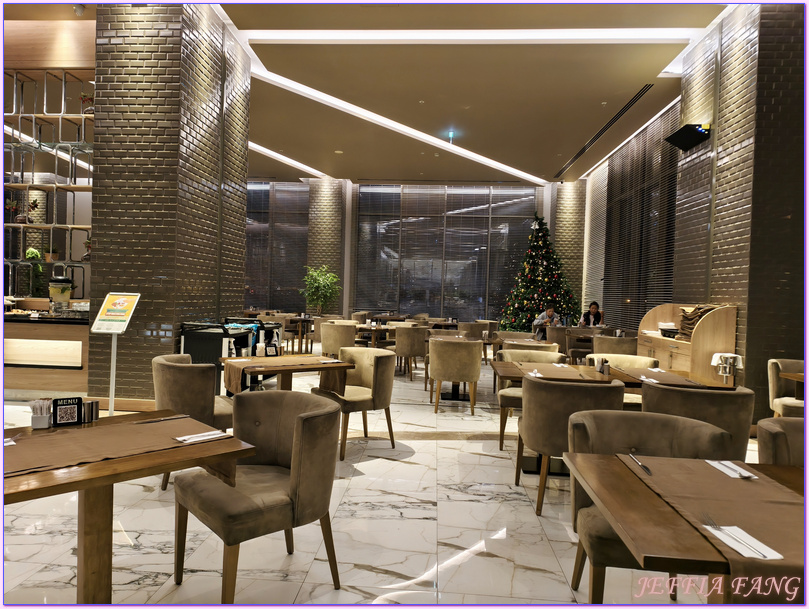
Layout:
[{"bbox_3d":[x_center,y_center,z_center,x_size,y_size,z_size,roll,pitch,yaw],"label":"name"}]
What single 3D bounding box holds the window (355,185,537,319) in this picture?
[{"bbox_3d":[1.167,-1.294,15.386,5.071,4.140,0.150,2,1,3],"label":"window"}]

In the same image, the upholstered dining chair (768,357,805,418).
[{"bbox_3d":[3.532,0.921,4.737,0.590,0.800,0.600,2,1,9],"label":"upholstered dining chair"}]

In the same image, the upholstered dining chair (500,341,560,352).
[{"bbox_3d":[1.373,0.835,6.134,0.590,0.800,0.600,2,1,4],"label":"upholstered dining chair"}]

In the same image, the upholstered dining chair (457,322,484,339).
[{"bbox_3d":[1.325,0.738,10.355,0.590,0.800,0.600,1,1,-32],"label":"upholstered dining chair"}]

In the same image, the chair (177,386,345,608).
[{"bbox_3d":[-0.608,0.834,2.371,0.600,0.800,0.575,1,2,-43],"label":"chair"}]

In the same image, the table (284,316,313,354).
[{"bbox_3d":[-2.143,0.654,11.014,0.830,0.750,0.830,1,2,-42],"label":"table"}]

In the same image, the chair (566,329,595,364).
[{"bbox_3d":[3.023,0.842,9.063,0.590,0.800,0.600,2,1,4],"label":"chair"}]

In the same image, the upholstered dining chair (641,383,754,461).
[{"bbox_3d":[1.787,0.902,3.437,0.610,0.810,0.570,2,1,3],"label":"upholstered dining chair"}]

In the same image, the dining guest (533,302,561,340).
[{"bbox_3d":[2.692,0.586,10.170,0.540,1.200,0.750,2,1,-3],"label":"dining guest"}]

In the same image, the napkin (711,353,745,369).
[{"bbox_3d":[2.907,0.506,4.843,0.279,0.131,0.170,2,1,9],"label":"napkin"}]

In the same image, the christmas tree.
[{"bbox_3d":[3.428,-0.568,13.409,2.080,3.409,2.080,2,1,3],"label":"christmas tree"}]

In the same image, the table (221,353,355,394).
[{"bbox_3d":[-0.916,0.817,4.145,0.790,0.750,0.770,1,1,-34],"label":"table"}]

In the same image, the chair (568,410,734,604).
[{"bbox_3d":[0.951,0.887,2.126,0.590,0.800,0.600,2,1,7],"label":"chair"}]

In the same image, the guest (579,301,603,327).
[{"bbox_3d":[3.747,0.576,10.756,0.520,1.250,0.720,2,1,16],"label":"guest"}]

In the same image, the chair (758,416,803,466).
[{"bbox_3d":[1.720,0.914,2.123,0.575,0.800,0.600,2,1,8],"label":"chair"}]

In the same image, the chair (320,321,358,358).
[{"bbox_3d":[-0.975,0.717,8.564,0.590,0.800,0.600,3,1,40],"label":"chair"}]

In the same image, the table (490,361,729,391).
[{"bbox_3d":[1.453,0.897,4.065,1.540,0.750,0.770,2,1,5],"label":"table"}]

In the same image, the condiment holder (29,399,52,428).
[{"bbox_3d":[-1.383,0.412,2.039,0.076,0.112,0.070,1,1,-25],"label":"condiment holder"}]

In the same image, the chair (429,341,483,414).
[{"bbox_3d":[0.588,0.803,6.170,0.590,0.800,0.600,2,1,6],"label":"chair"}]

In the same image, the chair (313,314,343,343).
[{"bbox_3d":[-1.497,0.648,10.625,0.590,0.800,0.600,1,2,-42],"label":"chair"}]

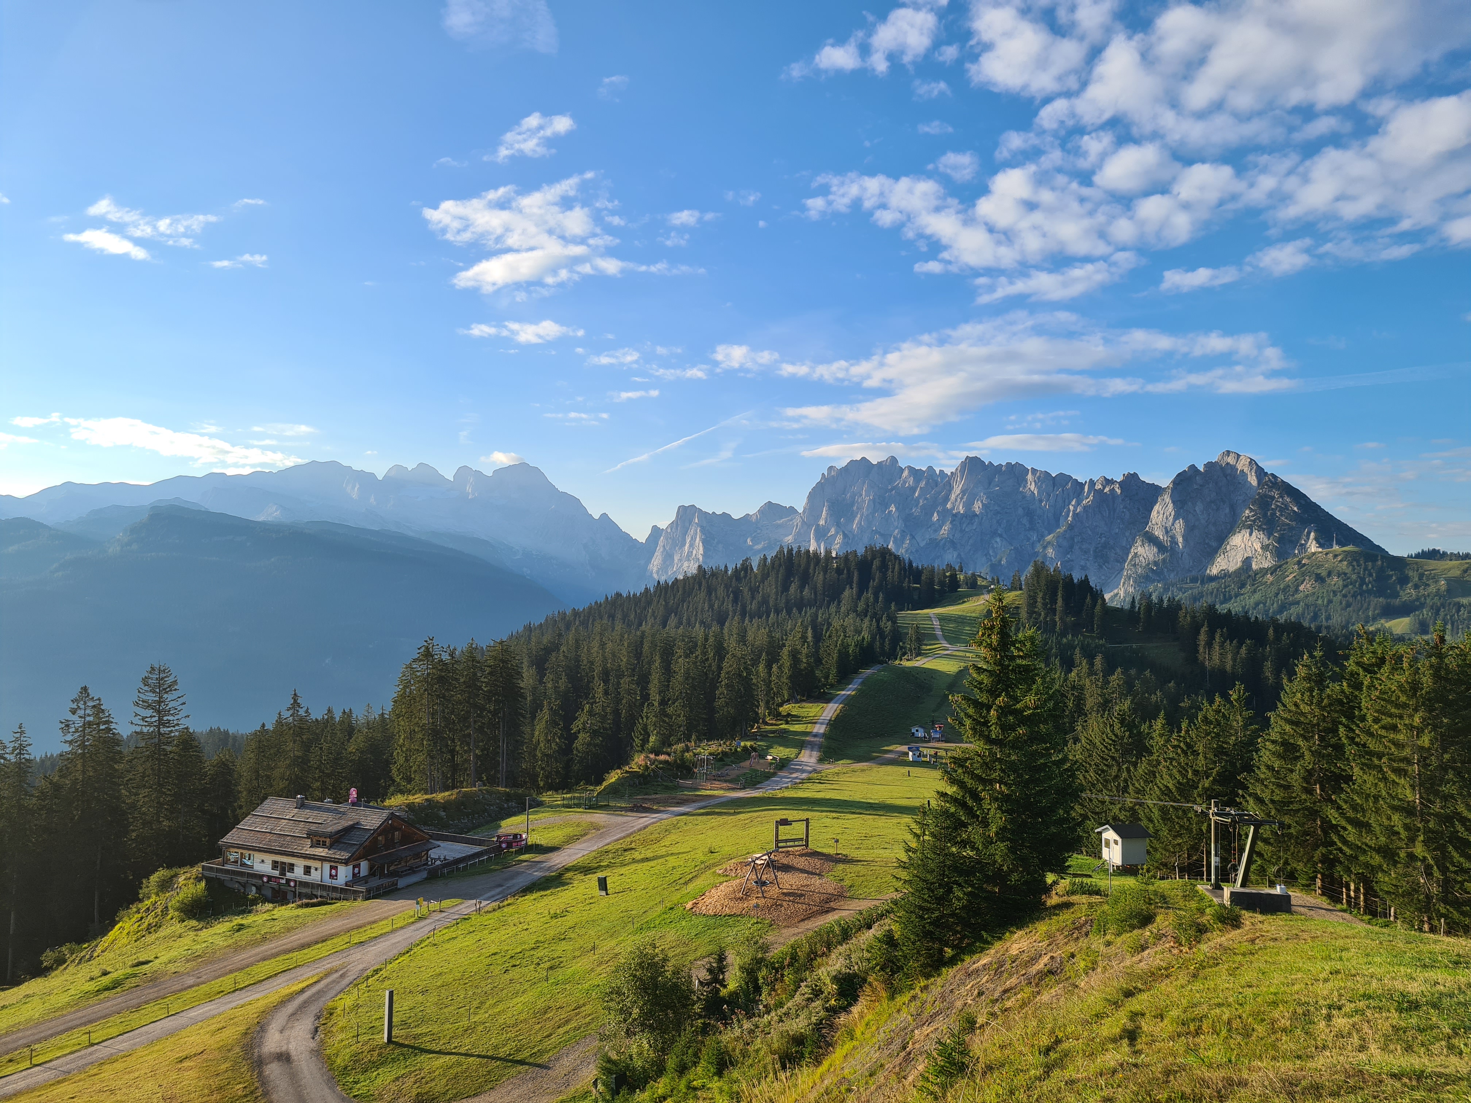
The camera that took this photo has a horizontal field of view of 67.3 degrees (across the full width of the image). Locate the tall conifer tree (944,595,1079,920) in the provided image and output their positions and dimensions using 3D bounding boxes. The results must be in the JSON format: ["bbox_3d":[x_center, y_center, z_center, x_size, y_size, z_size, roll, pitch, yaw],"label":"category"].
[{"bbox_3d":[14.760,10.953,60.000,7.300,17.720,7.300,0,-2,0],"label":"tall conifer tree"}]

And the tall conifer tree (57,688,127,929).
[{"bbox_3d":[-73.327,29.161,126.000,7.800,27.260,7.800,0,-2,0],"label":"tall conifer tree"}]

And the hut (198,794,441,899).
[{"bbox_3d":[-46.162,33.453,126.806,23.200,8.600,15.000,-1,-2,27],"label":"hut"}]

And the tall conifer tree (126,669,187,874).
[{"bbox_3d":[-69.447,27.737,133.000,7.200,28.500,7.200,0,-2,0],"label":"tall conifer tree"}]

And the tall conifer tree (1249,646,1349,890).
[{"bbox_3d":[38.293,14.625,74.000,6.800,16.550,6.800,0,-2,0],"label":"tall conifer tree"}]

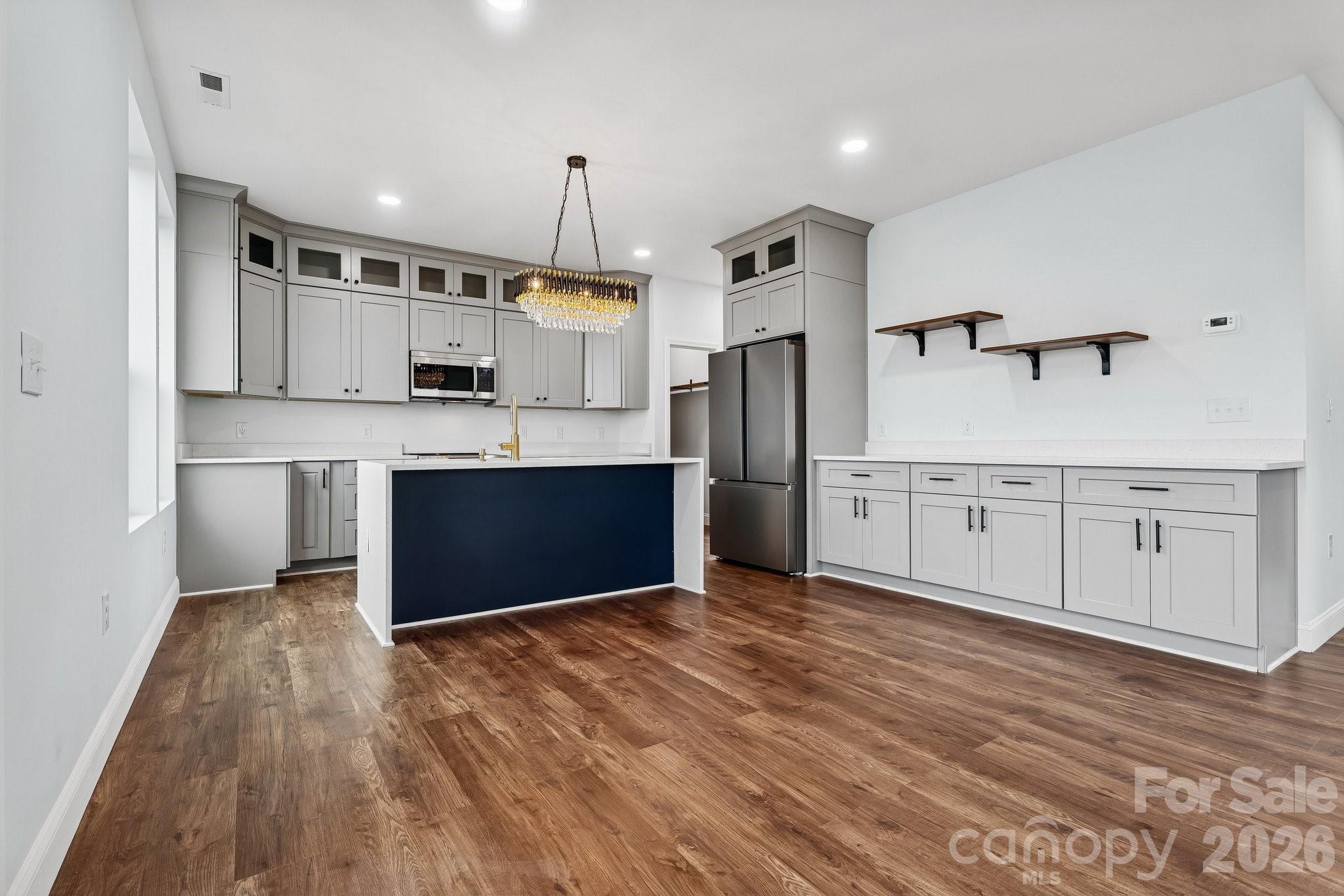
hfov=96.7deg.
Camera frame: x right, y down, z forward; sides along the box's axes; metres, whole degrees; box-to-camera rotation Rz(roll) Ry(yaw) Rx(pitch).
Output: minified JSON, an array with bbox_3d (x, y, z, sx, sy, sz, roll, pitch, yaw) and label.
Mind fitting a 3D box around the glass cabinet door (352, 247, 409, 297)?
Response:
[{"bbox_3d":[-2.507,-1.501,5.143,0.450,0.367,0.025,0,0,-36],"label":"glass cabinet door"}]

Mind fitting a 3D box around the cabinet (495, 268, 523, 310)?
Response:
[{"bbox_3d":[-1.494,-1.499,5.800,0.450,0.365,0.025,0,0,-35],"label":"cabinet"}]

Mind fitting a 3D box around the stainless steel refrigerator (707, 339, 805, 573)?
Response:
[{"bbox_3d":[0.916,0.084,4.991,0.820,1.780,0.910,0,0,-35],"label":"stainless steel refrigerator"}]

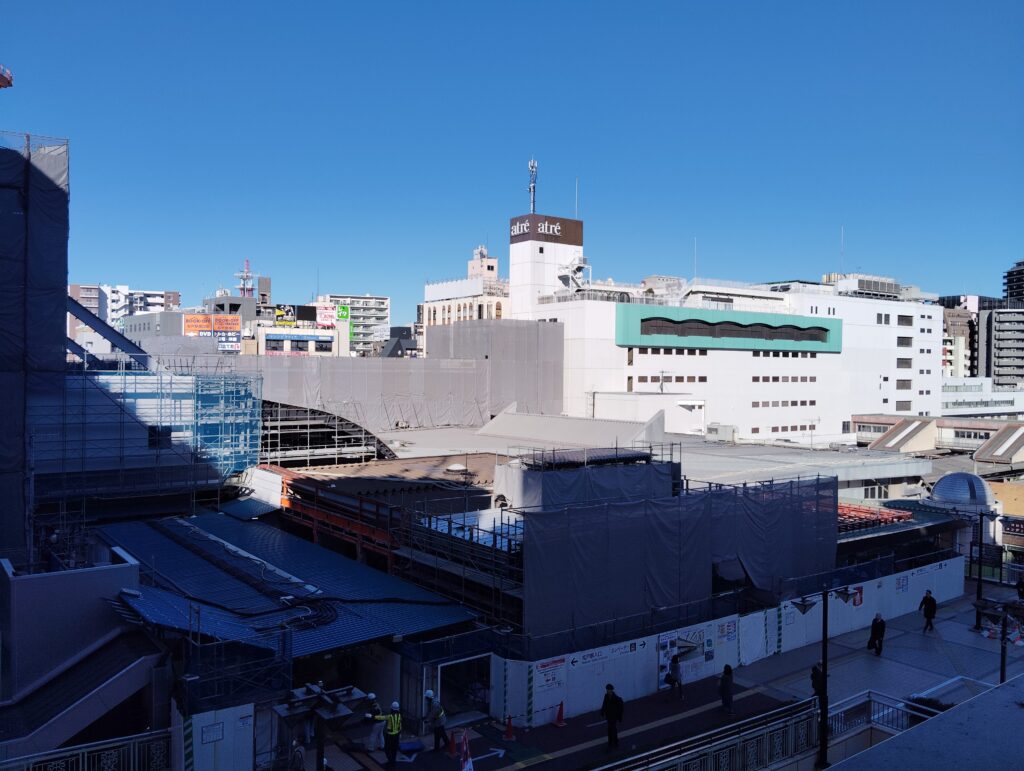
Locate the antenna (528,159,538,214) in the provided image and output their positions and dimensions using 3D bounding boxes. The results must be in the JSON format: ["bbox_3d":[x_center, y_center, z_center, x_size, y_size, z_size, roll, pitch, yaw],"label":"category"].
[{"bbox_3d":[3.321,-30.115,127.004,1.500,8.900,1.500,0,1,-34],"label":"antenna"}]

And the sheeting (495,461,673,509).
[{"bbox_3d":[3.210,4.373,36.091,7.410,2.000,3.230,0,1,-36],"label":"sheeting"}]

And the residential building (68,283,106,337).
[{"bbox_3d":[-129.741,-10.927,251.717,12.000,38.000,11.000,0,1,-13],"label":"residential building"}]

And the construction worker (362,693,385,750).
[{"bbox_3d":[-3.906,9.718,23.935,0.550,1.670,0.500,0,1,-6],"label":"construction worker"}]

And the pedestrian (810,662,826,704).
[{"bbox_3d":[9.673,9.585,26.093,0.480,1.700,0.500,0,1,-28],"label":"pedestrian"}]

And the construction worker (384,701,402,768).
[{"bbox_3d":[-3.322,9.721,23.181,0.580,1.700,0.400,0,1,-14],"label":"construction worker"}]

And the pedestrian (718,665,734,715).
[{"bbox_3d":[6.787,9.616,26.247,0.460,1.570,0.400,1,1,-6],"label":"pedestrian"}]

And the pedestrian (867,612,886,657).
[{"bbox_3d":[13.982,9.538,31.776,0.550,1.660,0.420,1,1,27],"label":"pedestrian"}]

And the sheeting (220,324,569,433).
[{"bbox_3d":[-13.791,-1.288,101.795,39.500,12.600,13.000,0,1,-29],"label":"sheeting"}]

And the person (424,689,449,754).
[{"bbox_3d":[-2.136,9.490,23.464,0.620,1.740,0.520,0,1,-12],"label":"person"}]

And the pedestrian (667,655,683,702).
[{"bbox_3d":[5.369,9.600,27.237,0.450,1.530,0.480,0,1,-34],"label":"pedestrian"}]

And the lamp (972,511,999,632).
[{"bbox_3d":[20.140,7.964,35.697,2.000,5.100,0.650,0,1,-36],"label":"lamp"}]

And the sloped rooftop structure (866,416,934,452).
[{"bbox_3d":[60.749,7.642,128.730,11.470,4.450,5.210,0,1,-33],"label":"sloped rooftop structure"}]

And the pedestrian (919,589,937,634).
[{"bbox_3d":[17.754,9.634,35.332,0.600,1.740,0.400,1,1,37],"label":"pedestrian"}]

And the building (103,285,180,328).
[{"bbox_3d":[-120.899,-11.380,270.605,22.000,38.000,13.000,0,1,-16],"label":"building"}]

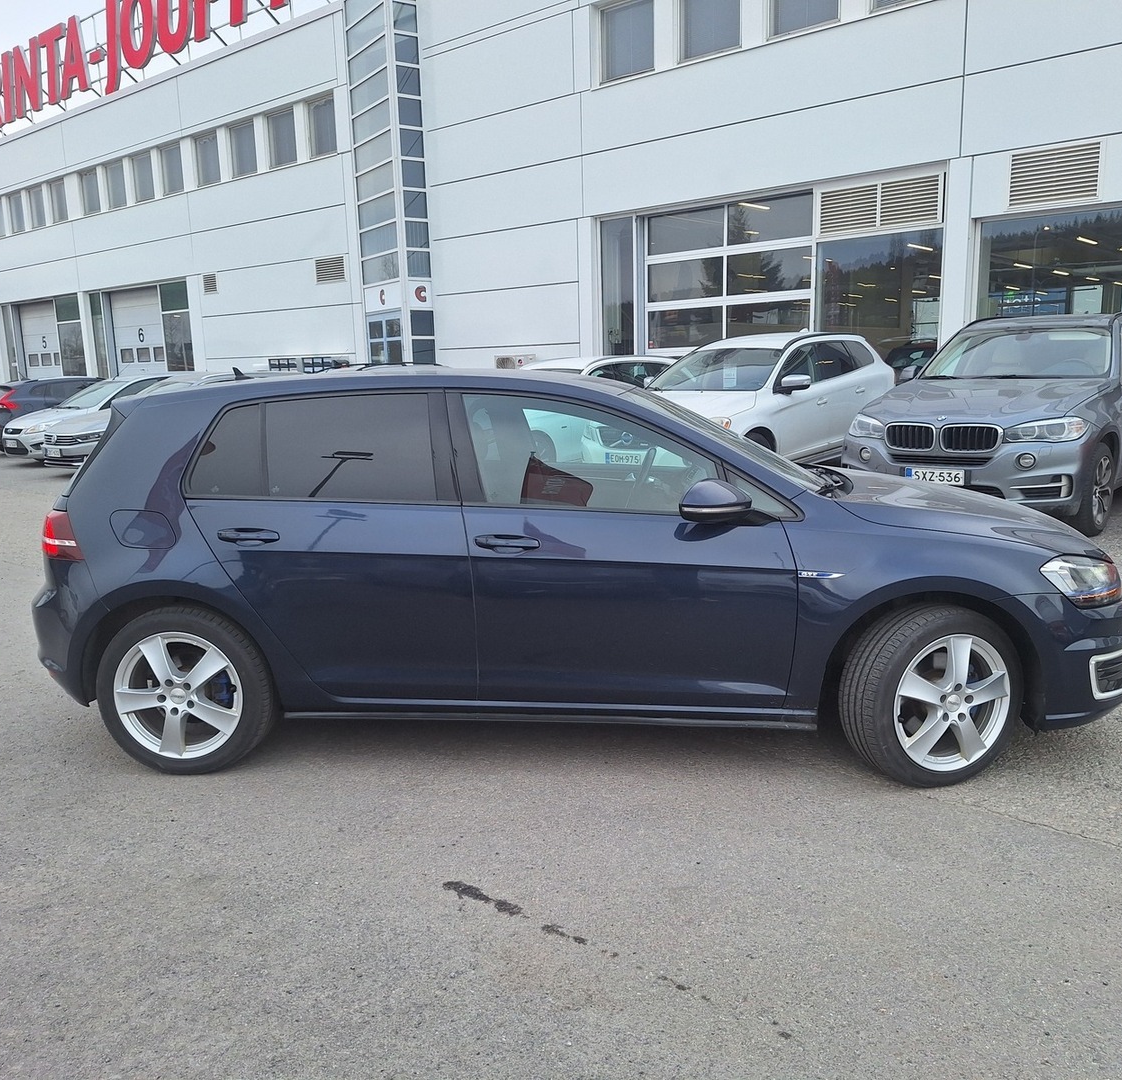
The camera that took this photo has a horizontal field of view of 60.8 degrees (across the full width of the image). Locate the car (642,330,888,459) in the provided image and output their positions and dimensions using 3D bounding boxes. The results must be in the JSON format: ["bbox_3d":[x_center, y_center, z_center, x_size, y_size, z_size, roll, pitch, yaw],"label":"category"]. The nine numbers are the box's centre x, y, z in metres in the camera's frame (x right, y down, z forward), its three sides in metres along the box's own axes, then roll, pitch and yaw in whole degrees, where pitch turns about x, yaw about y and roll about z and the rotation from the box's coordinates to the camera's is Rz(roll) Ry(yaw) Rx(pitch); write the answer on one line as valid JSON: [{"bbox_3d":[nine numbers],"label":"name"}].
[{"bbox_3d":[2.090,-1.440,10.800,1.910,1.710,4.630,7,13,39],"label":"car"}]

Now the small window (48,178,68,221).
[{"bbox_3d":[-14.224,-9.608,27.194,1.030,1.140,0.120,7,13,38],"label":"small window"}]

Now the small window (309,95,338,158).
[{"bbox_3d":[-4.886,-8.510,19.729,0.960,1.130,0.120,7,13,38],"label":"small window"}]

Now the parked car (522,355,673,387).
[{"bbox_3d":[-0.024,-1.630,12.820,1.880,1.520,4.600,7,13,39],"label":"parked car"}]

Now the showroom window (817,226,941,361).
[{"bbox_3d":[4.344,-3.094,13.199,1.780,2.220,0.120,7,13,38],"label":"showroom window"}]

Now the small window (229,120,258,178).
[{"bbox_3d":[-7.217,-8.896,21.752,1.050,1.140,0.120,7,13,38],"label":"small window"}]

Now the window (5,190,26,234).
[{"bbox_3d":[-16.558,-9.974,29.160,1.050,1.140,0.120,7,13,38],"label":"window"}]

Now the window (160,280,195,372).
[{"bbox_3d":[-9.841,-4.809,24.704,1.300,3.500,0.120,7,13,38],"label":"window"}]

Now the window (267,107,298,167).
[{"bbox_3d":[-6.078,-8.766,20.848,1.050,1.140,0.120,7,13,38],"label":"window"}]

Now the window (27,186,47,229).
[{"bbox_3d":[-15.316,-9.720,28.070,1.020,1.130,0.120,7,13,38],"label":"window"}]

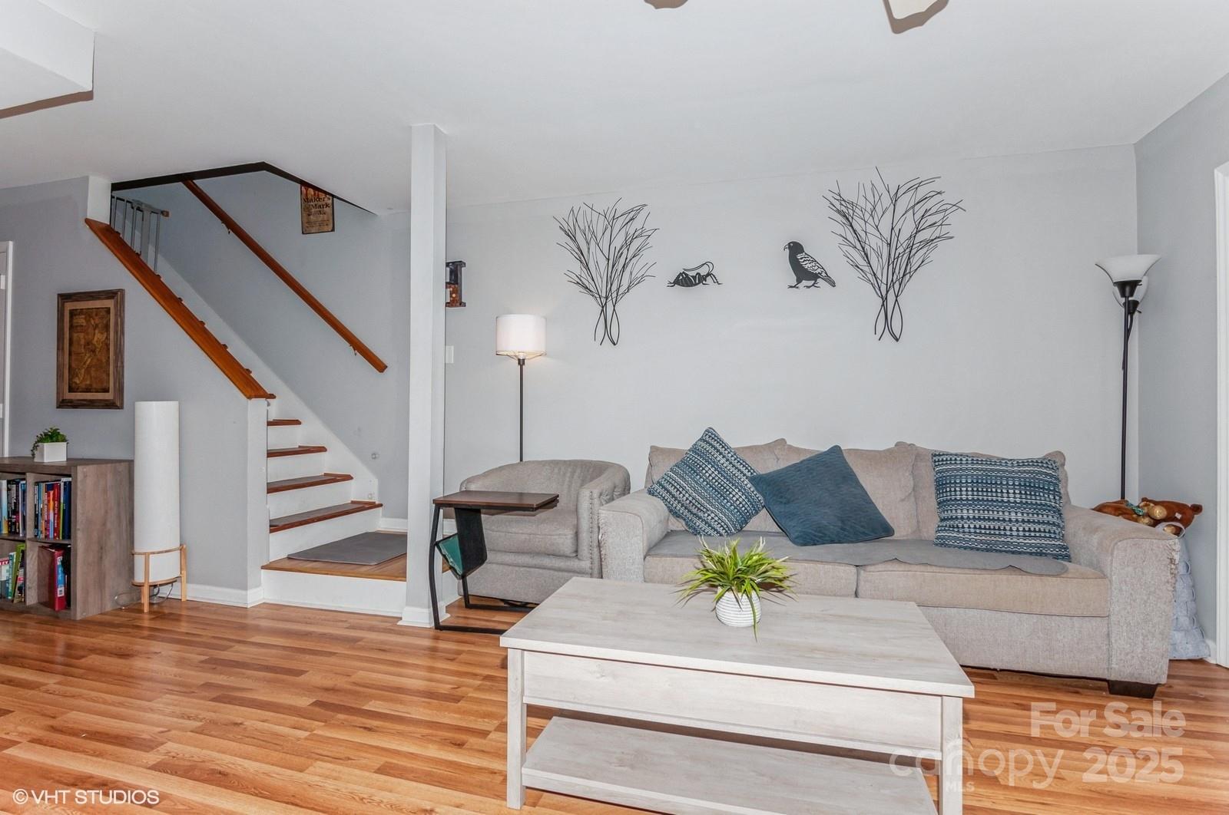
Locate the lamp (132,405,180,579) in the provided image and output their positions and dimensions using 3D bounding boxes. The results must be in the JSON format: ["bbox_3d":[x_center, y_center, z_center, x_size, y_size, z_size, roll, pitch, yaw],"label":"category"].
[{"bbox_3d":[-2.449,0.511,3.116,0.214,1.087,0.214,0,0,15],"label":"lamp"}]

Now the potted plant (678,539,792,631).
[{"bbox_3d":[0.341,0.488,1.641,0.298,0.235,0.282,0,0,15],"label":"potted plant"}]

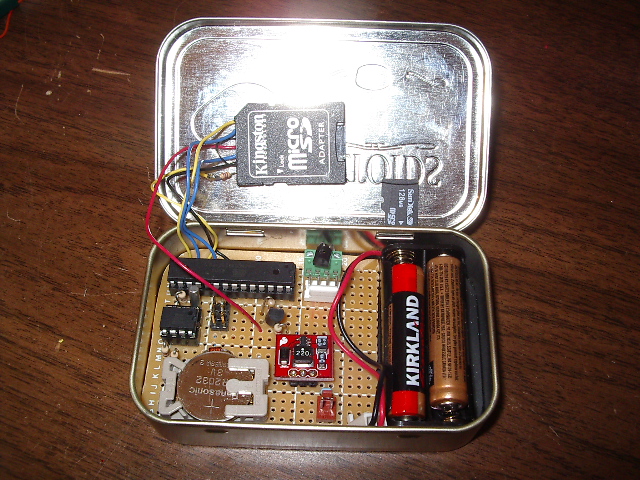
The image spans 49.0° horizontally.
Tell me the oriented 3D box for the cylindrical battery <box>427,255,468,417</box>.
[{"bbox_3d":[0.036,0.027,0.202,0.011,0.011,0.046,3,58,1],"label":"cylindrical battery"}]

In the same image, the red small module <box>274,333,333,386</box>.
[{"bbox_3d":[-0.004,0.032,0.189,0.016,0.007,0.013,3,58,1],"label":"red small module"}]

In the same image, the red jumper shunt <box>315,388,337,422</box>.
[{"bbox_3d":[0.002,0.044,0.185,0.005,0.003,0.009,3,57,0],"label":"red jumper shunt"}]

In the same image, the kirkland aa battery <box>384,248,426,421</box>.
[{"bbox_3d":[0.025,0.028,0.201,0.011,0.011,0.047,3,58,1],"label":"kirkland aa battery"}]

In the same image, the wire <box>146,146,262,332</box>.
[{"bbox_3d":[-0.032,0.000,0.197,0.033,0.013,0.053,0,83,0],"label":"wire"}]

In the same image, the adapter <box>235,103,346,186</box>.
[{"bbox_3d":[-0.008,-0.028,0.205,0.032,0.002,0.024,-1,94,-1],"label":"adapter"}]

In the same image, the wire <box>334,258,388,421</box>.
[{"bbox_3d":[0.011,0.026,0.194,0.015,0.008,0.049,3,58,1],"label":"wire"}]

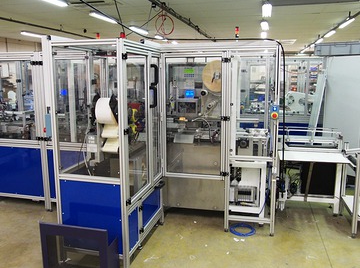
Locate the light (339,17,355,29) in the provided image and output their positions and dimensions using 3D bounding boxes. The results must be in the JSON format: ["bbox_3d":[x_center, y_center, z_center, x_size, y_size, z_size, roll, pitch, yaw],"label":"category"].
[{"bbox_3d":[4.478,-2.968,9.275,0.159,0.101,1.397,1,10,13],"label":"light"}]

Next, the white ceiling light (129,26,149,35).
[{"bbox_3d":[-1.178,-2.980,9.936,0.159,0.101,1.397,1,10,13],"label":"white ceiling light"}]

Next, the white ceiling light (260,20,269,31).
[{"bbox_3d":[2.290,-2.938,9.323,0.159,0.101,1.397,1,10,13],"label":"white ceiling light"}]

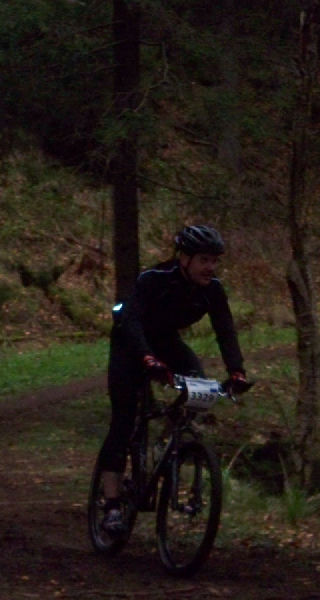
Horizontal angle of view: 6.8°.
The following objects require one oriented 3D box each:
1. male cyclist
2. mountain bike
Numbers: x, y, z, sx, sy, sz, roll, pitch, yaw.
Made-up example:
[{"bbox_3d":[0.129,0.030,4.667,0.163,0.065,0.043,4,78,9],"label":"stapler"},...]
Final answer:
[{"bbox_3d":[0.030,0.410,13.920,0.610,1.590,0.840,3,-1,-23],"label":"male cyclist"},{"bbox_3d":[-0.030,0.870,13.950,0.620,1.030,1.720,5,-2,-22],"label":"mountain bike"}]

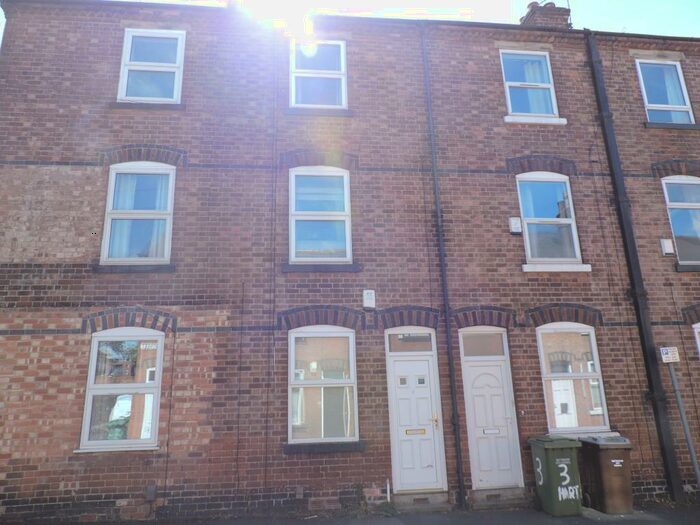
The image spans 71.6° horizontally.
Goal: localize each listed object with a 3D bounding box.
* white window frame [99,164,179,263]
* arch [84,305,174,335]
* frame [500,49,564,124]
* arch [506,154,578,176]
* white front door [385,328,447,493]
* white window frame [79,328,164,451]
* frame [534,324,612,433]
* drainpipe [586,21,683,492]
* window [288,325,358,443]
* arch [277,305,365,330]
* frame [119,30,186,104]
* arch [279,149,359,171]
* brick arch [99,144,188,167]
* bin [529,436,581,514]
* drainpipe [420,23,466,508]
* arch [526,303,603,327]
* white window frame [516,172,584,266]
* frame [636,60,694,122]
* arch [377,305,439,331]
[{"bbox_3d":[-3.448,-0.815,8.002,1.071,1.795,0.100,0,-15,-6],"label":"white window frame"},{"bbox_3d":[-3.352,0.892,7.492,1.359,0.410,0.120,0,-15,-6],"label":"arch"},{"bbox_3d":[3.467,-3.375,9.403,1.144,1.572,0.140,0,-15,-6],"label":"frame"},{"bbox_3d":[3.495,-1.766,8.932,1.350,0.406,0.120,0,-15,-6],"label":"arch"},{"bbox_3d":[1.013,2.268,7.649,0.829,2.488,0.100,0,-15,-6],"label":"white front door"},{"bbox_3d":[-3.405,1.872,7.360,1.075,1.771,0.080,0,-15,-7],"label":"white window frame"},{"bbox_3d":[3.730,1.910,8.191,1.057,1.811,0.080,0,-15,-7],"label":"frame"},{"bbox_3d":[5.065,-0.485,8.869,0.170,8.865,0.130,0,-15,-7],"label":"drainpipe"},{"bbox_3d":[-0.426,1.879,7.600,1.057,1.772,0.100,0,-15,-6],"label":"window"},{"bbox_3d":[-0.460,0.892,7.799,1.387,0.403,0.120,0,-15,-6],"label":"arch"},{"bbox_3d":[-3.528,-3.498,8.714,1.066,1.520,0.100,0,-15,-6],"label":"frame"},{"bbox_3d":[-0.552,-1.798,8.631,1.424,0.451,0.120,0,-15,-7],"label":"arch"},{"bbox_3d":[-3.448,-1.779,8.199,1.414,0.407,0.120,0,-15,-6],"label":"brick arch"},{"bbox_3d":[3.067,3.137,7.251,0.571,1.020,0.696,0,-15,-7],"label":"bin"},{"bbox_3d":[1.577,-0.523,8.452,0.084,8.760,0.090,0,-15,-7],"label":"drainpipe"},{"bbox_3d":[3.593,0.894,8.229,1.322,0.382,0.120,0,-15,-6],"label":"arch"},{"bbox_3d":[3.626,-0.830,8.923,1.045,1.799,0.080,0,-15,-7],"label":"white window frame"},{"bbox_3d":[6.455,-3.495,9.980,1.023,1.460,0.080,0,-15,-7],"label":"frame"},{"bbox_3d":[0.973,0.917,8.073,1.079,0.404,0.120,0,-15,-7],"label":"arch"}]

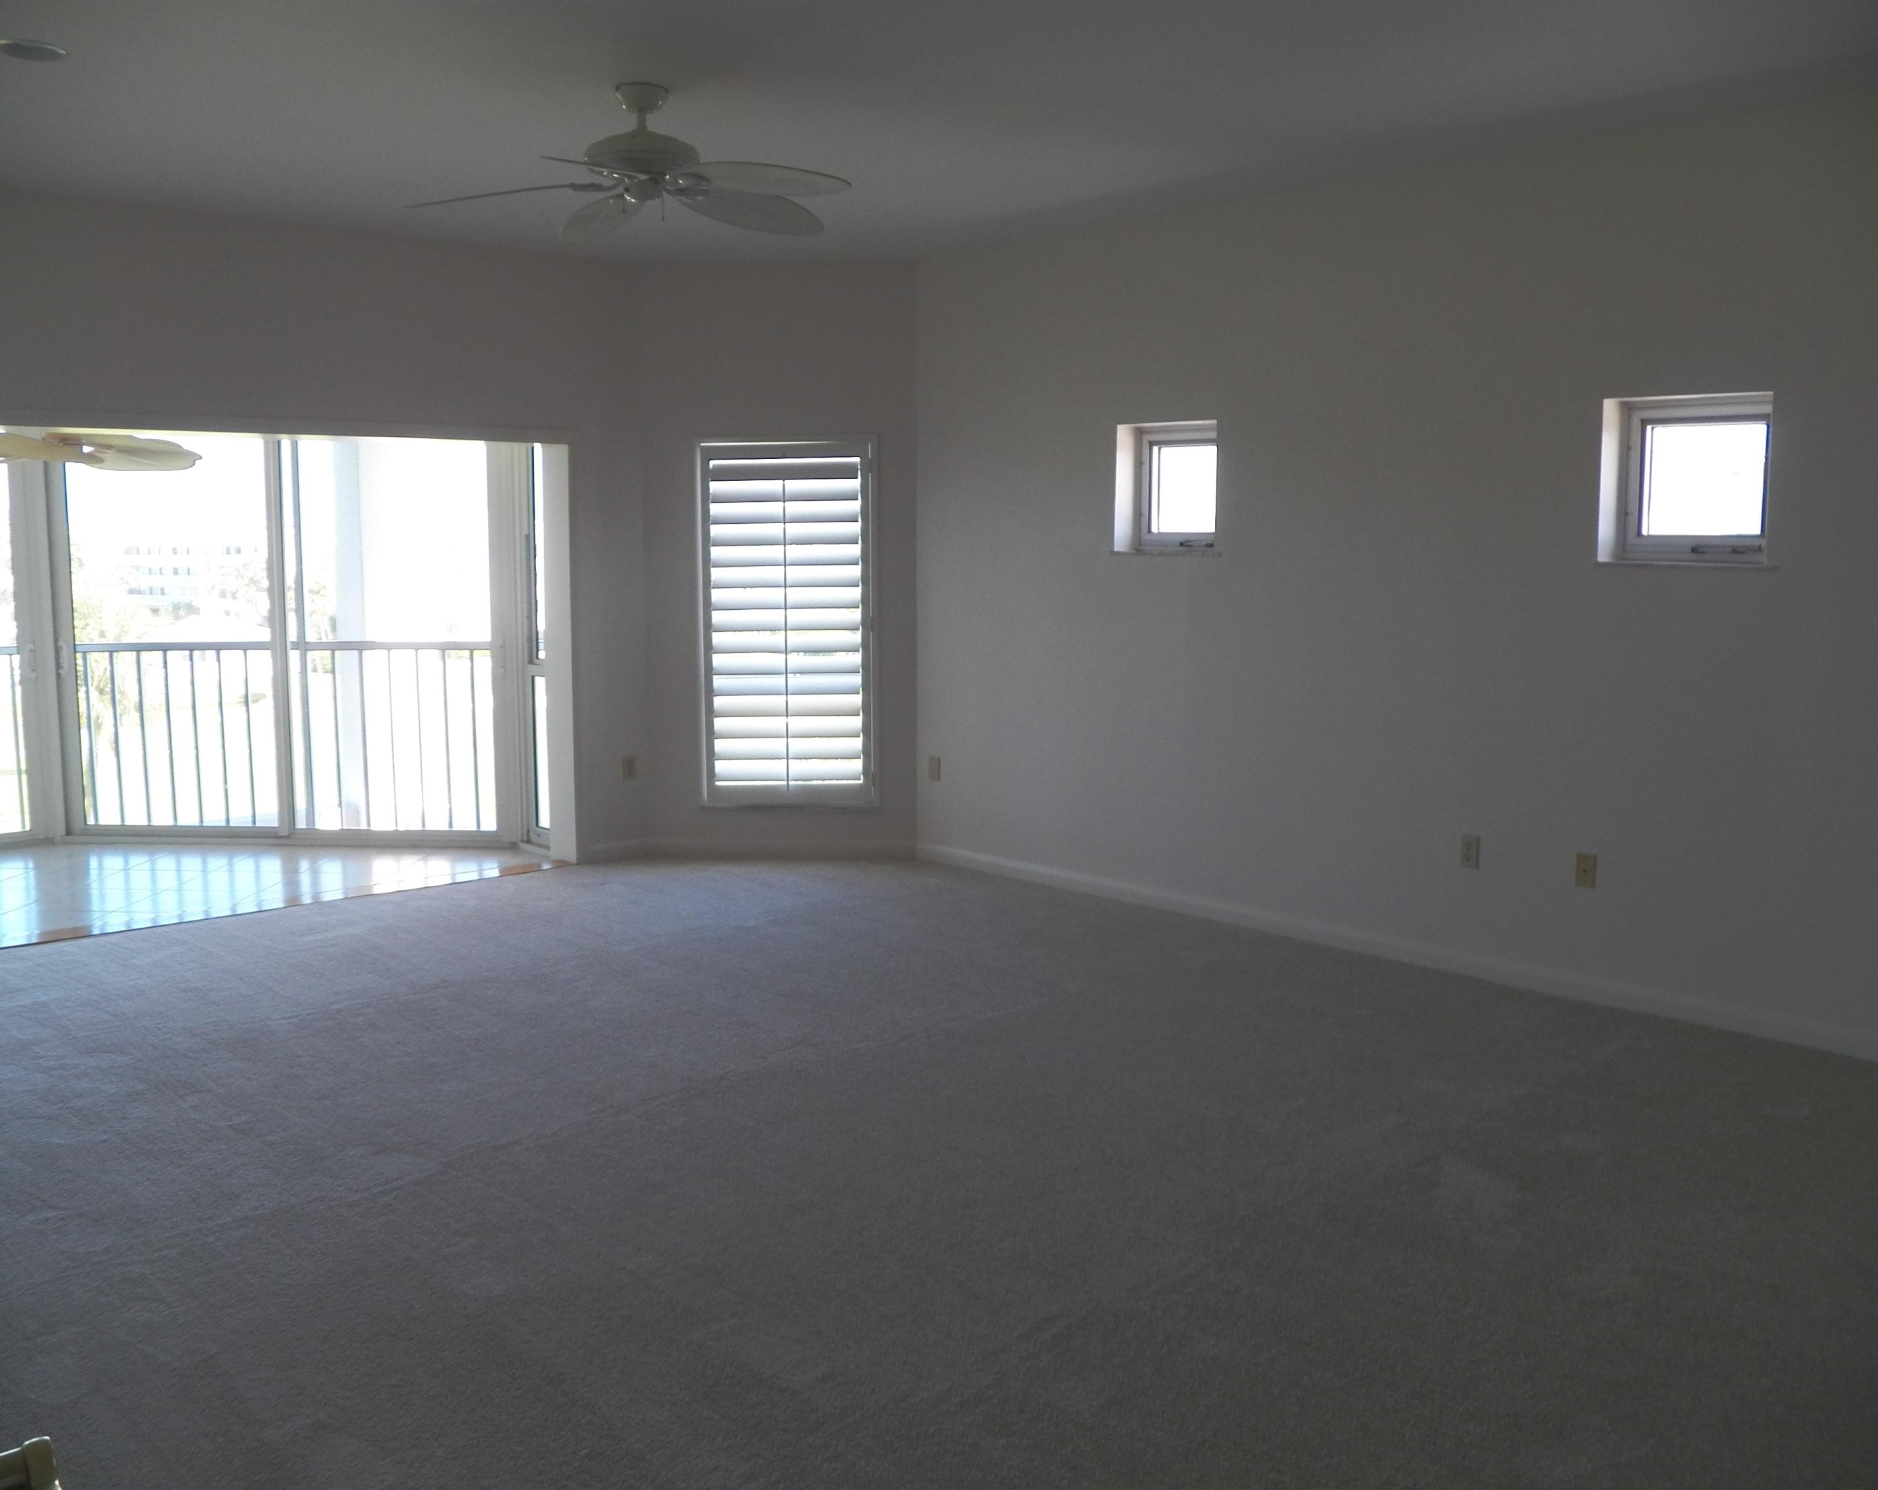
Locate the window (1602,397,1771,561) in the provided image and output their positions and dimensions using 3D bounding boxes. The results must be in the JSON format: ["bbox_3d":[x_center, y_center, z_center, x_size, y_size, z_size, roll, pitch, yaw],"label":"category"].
[{"bbox_3d":[2.359,-0.825,5.030,0.150,0.520,0.520,-7,11,-44],"label":"window"}]

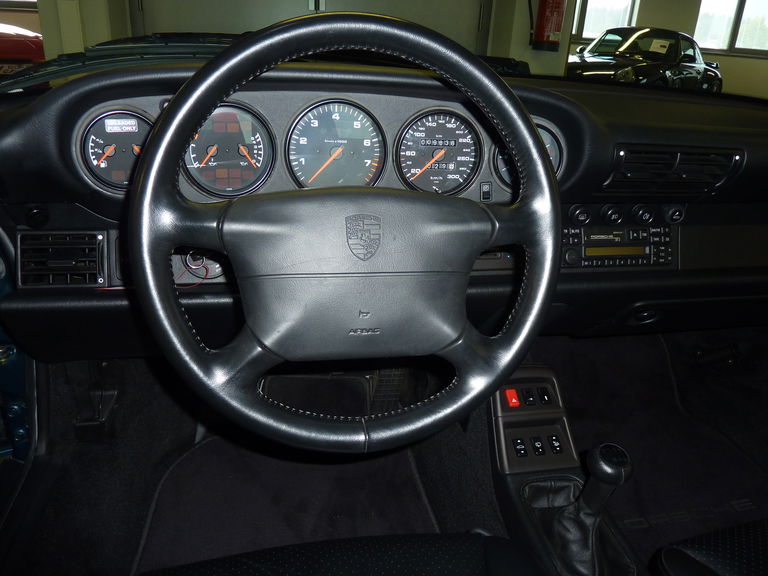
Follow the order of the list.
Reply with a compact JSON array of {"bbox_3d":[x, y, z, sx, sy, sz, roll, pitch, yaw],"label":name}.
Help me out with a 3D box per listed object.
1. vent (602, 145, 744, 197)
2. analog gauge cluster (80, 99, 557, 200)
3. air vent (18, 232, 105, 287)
[{"bbox_3d":[0.384,-0.159,0.747,0.195,0.070,0.050,-2,25,-11],"label":"vent"},{"bbox_3d":[-0.056,-0.171,0.695,0.588,0.128,0.060,-2,15,-11],"label":"analog gauge cluster"},{"bbox_3d":[-0.381,-0.036,0.662,0.097,0.068,0.040,-2,17,-11],"label":"air vent"}]

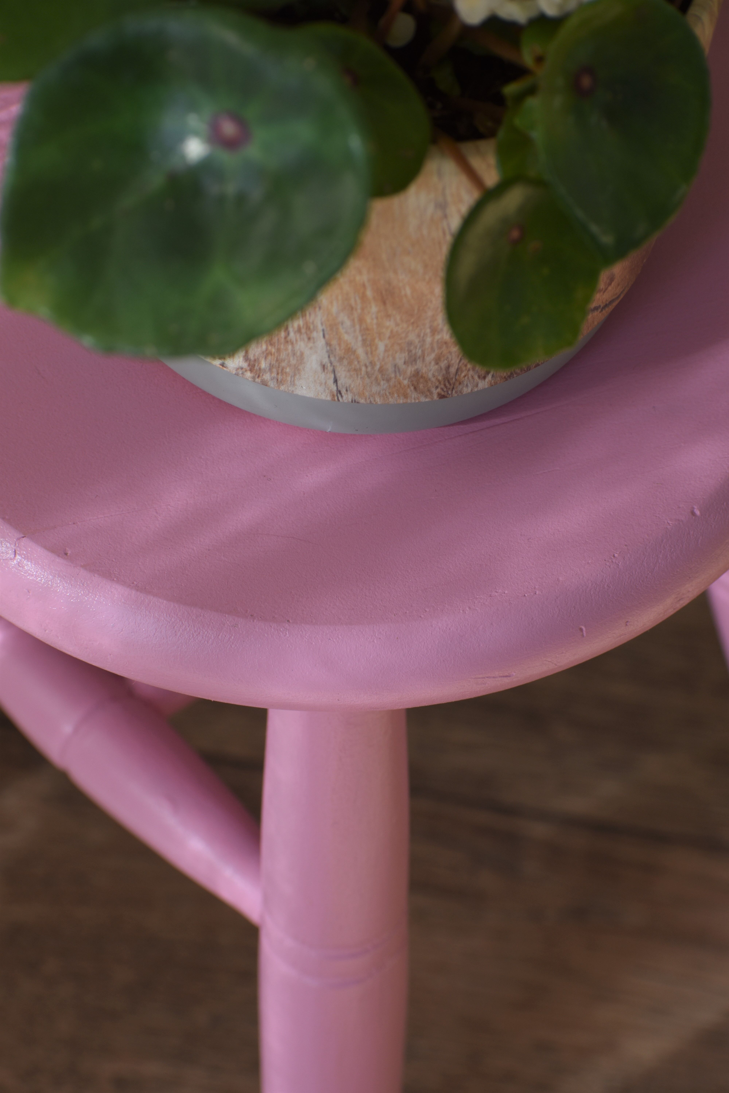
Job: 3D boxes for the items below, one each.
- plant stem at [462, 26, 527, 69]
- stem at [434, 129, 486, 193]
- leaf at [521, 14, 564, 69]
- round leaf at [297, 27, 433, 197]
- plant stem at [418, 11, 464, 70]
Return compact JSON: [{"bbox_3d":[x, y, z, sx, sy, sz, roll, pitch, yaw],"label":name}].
[{"bbox_3d":[0.033,-0.125,1.325,0.021,0.004,0.004,31,76,17],"label":"plant stem"},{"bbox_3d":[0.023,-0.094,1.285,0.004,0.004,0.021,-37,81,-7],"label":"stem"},{"bbox_3d":[0.044,-0.124,1.300,0.015,0.015,0.004,1,9,6],"label":"leaf"},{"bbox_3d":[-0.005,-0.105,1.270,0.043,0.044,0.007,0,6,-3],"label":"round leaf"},{"bbox_3d":[0.019,-0.128,1.335,0.004,0.019,0.004,42,18,11],"label":"plant stem"}]

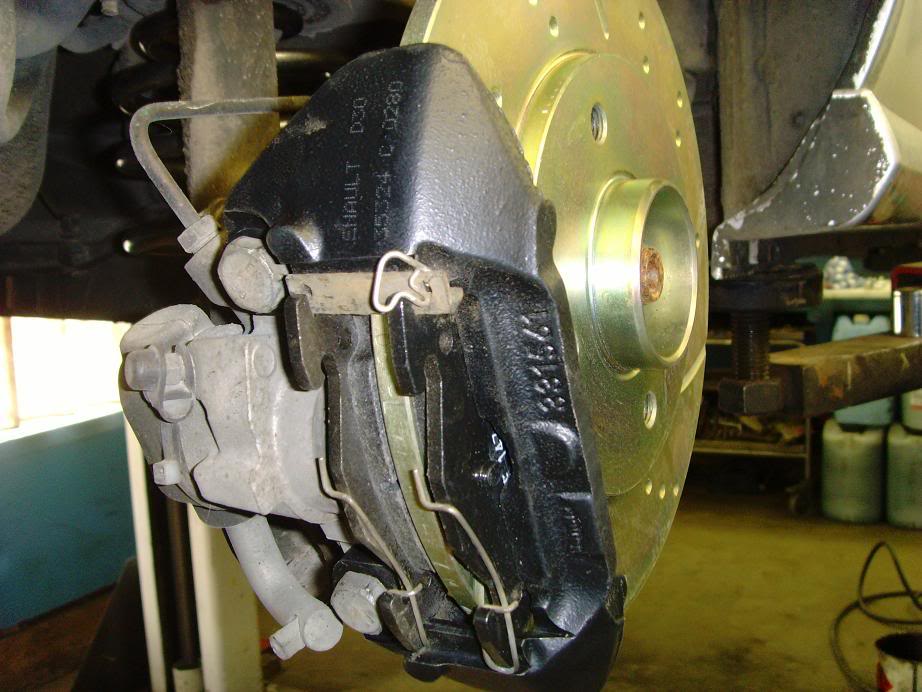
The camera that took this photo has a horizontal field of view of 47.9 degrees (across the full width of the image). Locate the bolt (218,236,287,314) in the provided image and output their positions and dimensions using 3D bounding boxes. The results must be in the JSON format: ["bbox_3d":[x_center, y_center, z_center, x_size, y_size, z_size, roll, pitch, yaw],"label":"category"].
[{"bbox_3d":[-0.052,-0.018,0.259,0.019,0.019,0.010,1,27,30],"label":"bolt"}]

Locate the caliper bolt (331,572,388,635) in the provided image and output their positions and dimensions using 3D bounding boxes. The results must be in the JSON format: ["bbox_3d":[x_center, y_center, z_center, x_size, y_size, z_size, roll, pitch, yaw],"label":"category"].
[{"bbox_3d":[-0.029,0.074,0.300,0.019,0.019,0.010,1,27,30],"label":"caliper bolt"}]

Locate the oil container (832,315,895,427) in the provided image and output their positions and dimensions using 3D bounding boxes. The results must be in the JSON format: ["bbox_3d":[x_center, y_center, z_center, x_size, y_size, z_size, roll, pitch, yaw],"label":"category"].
[{"bbox_3d":[1.532,0.093,3.950,0.215,0.385,0.235,1,10,20],"label":"oil container"}]

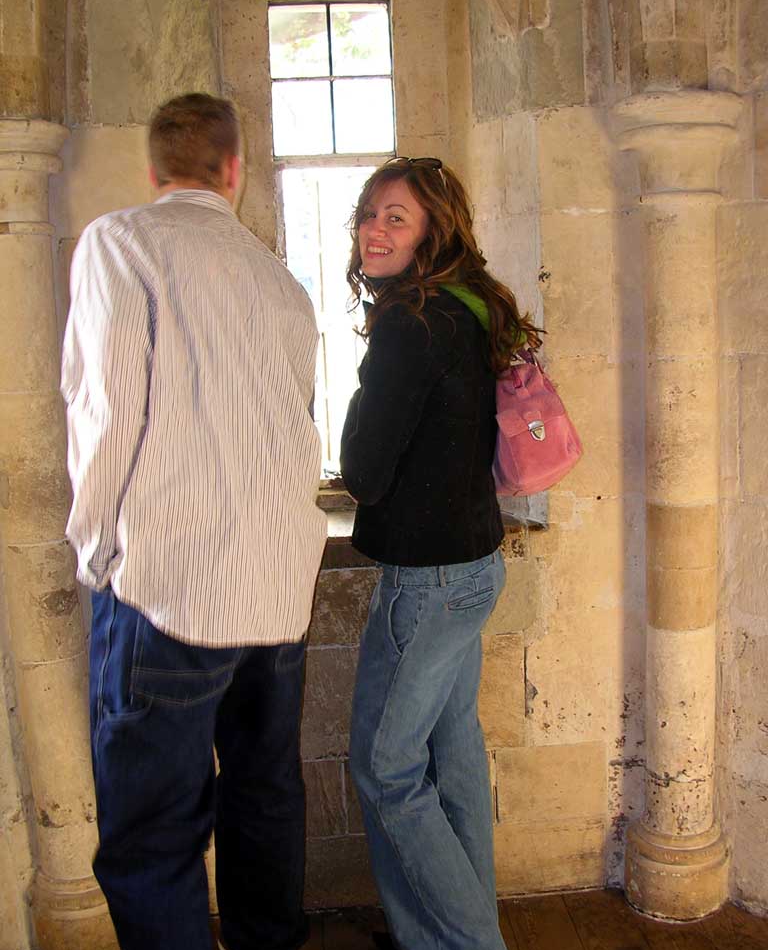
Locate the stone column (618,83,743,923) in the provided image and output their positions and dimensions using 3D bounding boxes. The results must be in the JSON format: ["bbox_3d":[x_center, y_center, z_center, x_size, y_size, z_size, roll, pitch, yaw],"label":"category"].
[{"bbox_3d":[0.649,0.095,2.491,0.262,1.775,0.255,0,8,18],"label":"stone column"}]

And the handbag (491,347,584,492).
[{"bbox_3d":[0.308,-0.110,2.270,0.190,0.290,0.110,-15,8,-18],"label":"handbag"}]

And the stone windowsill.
[{"bbox_3d":[-0.034,0.124,2.695,0.770,0.105,0.400,-3,8,-5],"label":"stone windowsill"}]

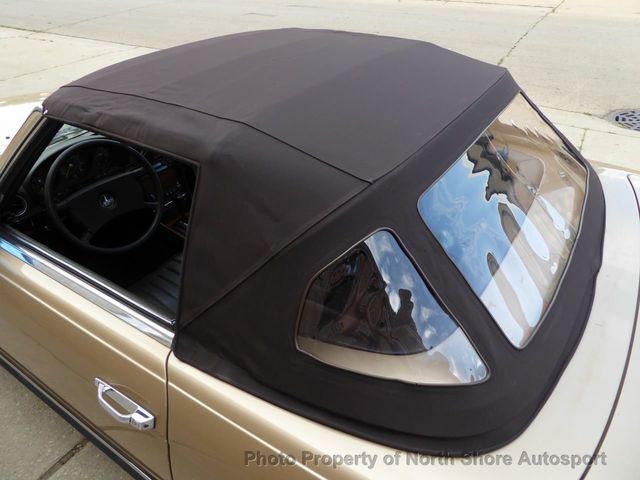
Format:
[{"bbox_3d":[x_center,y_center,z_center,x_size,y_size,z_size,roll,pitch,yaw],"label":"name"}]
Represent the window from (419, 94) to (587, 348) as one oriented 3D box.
[{"bbox_3d":[0.535,-0.141,1.185,0.370,0.060,0.930,49,46,0],"label":"window"}]

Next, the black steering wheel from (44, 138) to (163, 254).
[{"bbox_3d":[-0.768,-0.159,1.669,0.090,0.405,0.405,-5,25,40],"label":"black steering wheel"}]

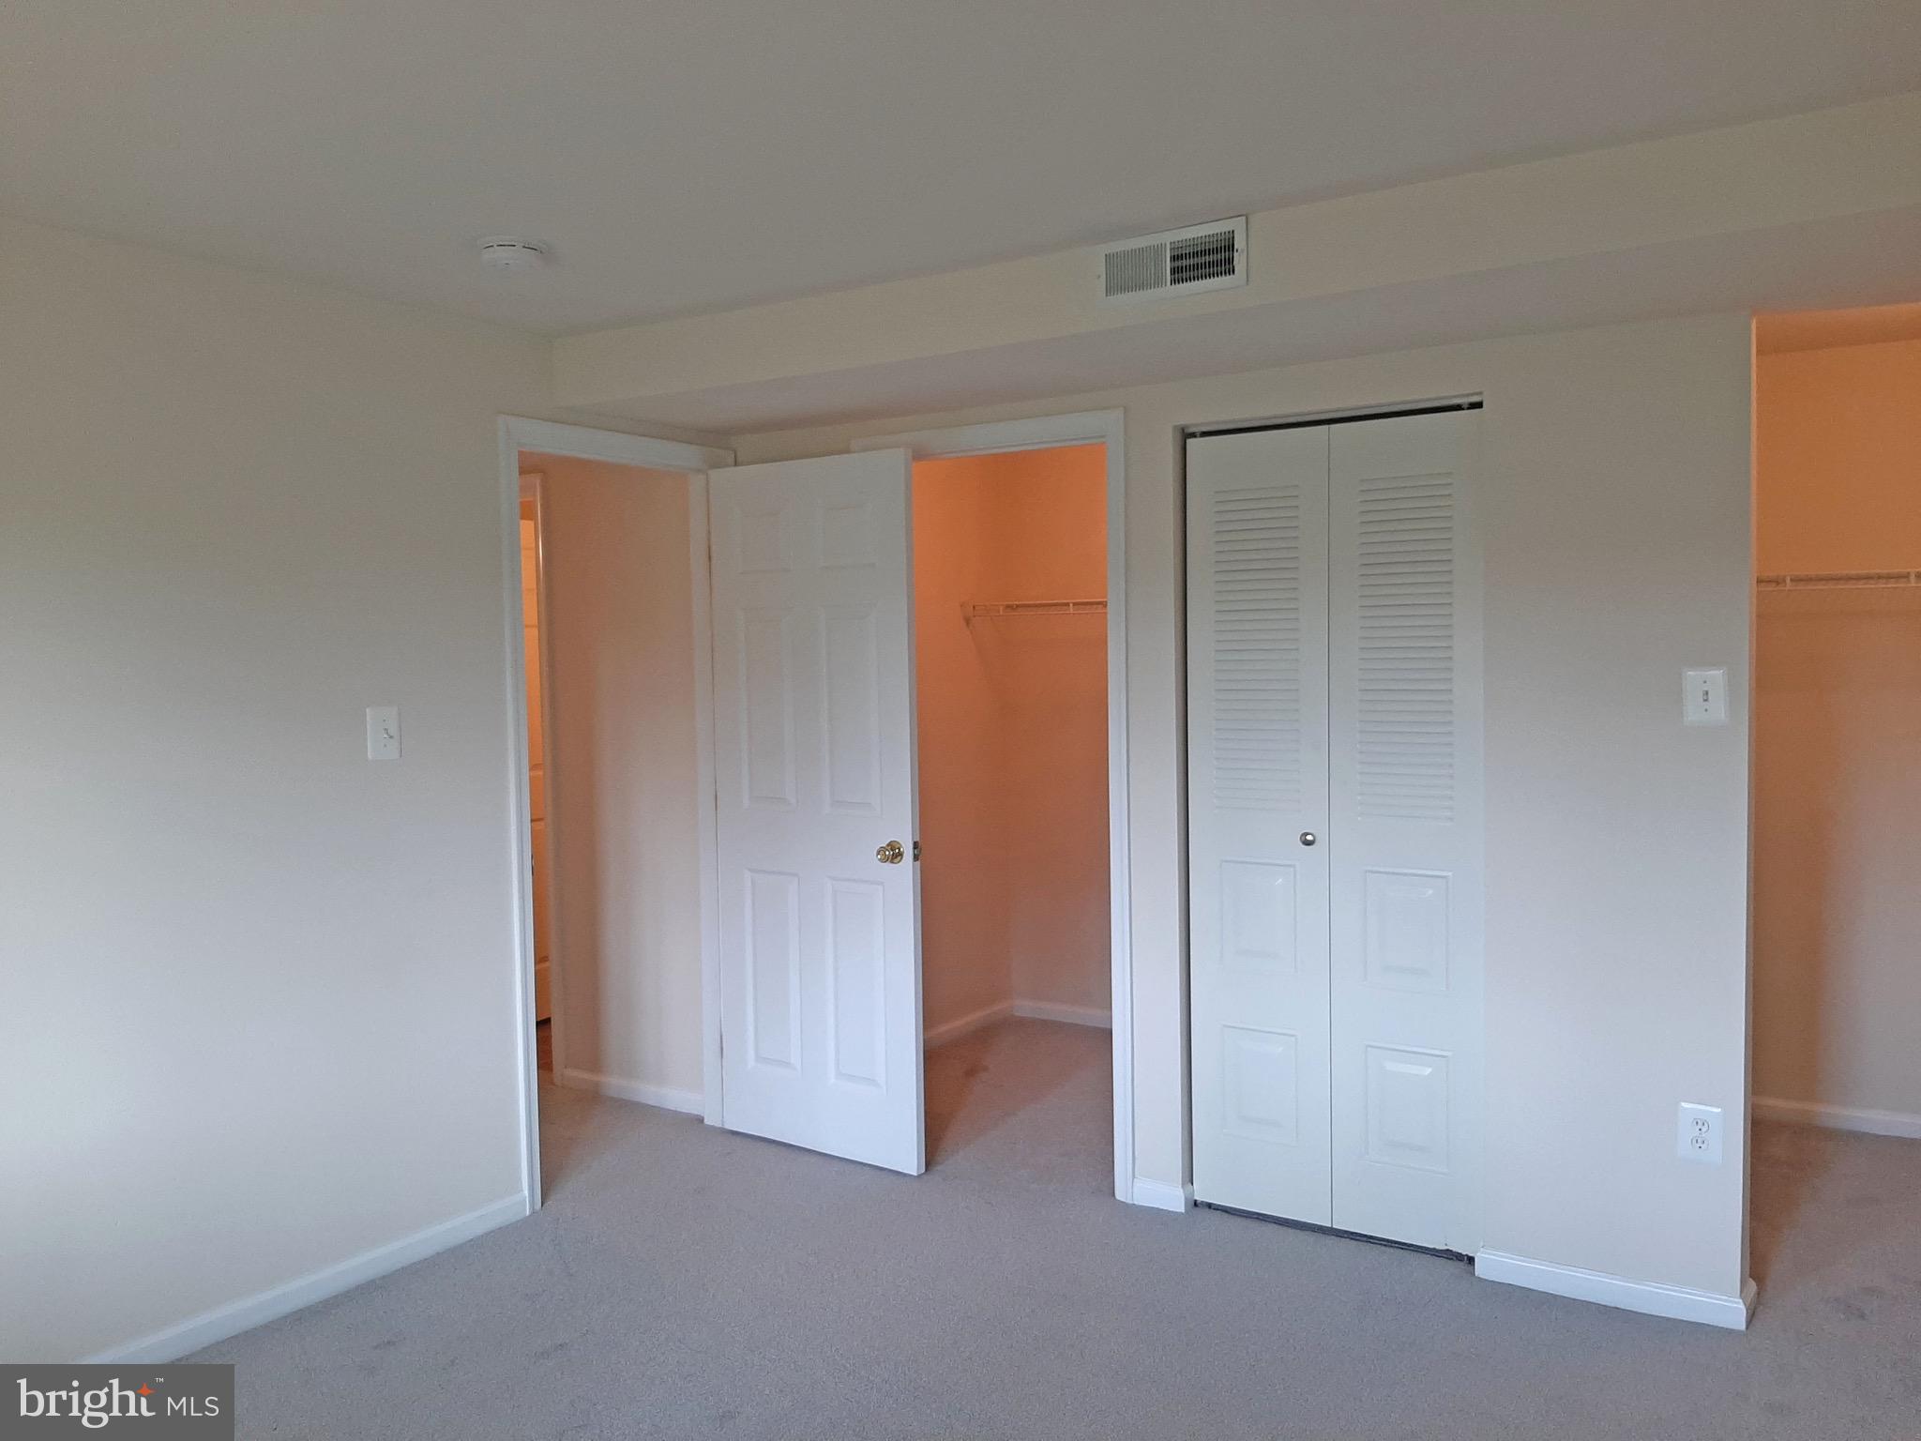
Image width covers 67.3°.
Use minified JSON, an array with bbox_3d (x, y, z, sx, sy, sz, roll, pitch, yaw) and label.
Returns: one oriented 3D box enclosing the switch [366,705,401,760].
[{"bbox_3d":[-1.397,0.032,3.509,0.012,0.124,0.080,1,3,33],"label":"switch"}]

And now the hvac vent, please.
[{"bbox_3d":[0.429,-0.950,2.999,0.345,0.136,0.020,1,3,33],"label":"hvac vent"}]

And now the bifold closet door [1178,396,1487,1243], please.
[{"bbox_3d":[0.929,0.275,3.641,0.761,2.040,0.045,1,3,33],"label":"bifold closet door"}]

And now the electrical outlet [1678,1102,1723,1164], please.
[{"bbox_3d":[1.616,0.904,3.151,0.080,0.121,0.010,1,3,33],"label":"electrical outlet"}]

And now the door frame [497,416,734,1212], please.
[{"bbox_3d":[-0.978,0.239,4.235,0.118,2.141,0.901,1,3,33],"label":"door frame"}]

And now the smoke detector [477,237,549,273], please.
[{"bbox_3d":[-0.944,-0.983,3.051,0.143,0.036,0.143,-1,3,0],"label":"smoke detector"}]

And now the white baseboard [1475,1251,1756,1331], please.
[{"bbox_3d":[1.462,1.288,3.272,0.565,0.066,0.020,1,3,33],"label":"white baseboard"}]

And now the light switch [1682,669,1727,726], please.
[{"bbox_3d":[1.603,-0.048,3.105,0.080,0.120,0.012,1,3,33],"label":"light switch"}]

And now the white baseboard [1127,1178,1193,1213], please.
[{"bbox_3d":[0.533,1.274,3.879,0.177,0.067,0.018,1,3,33],"label":"white baseboard"}]

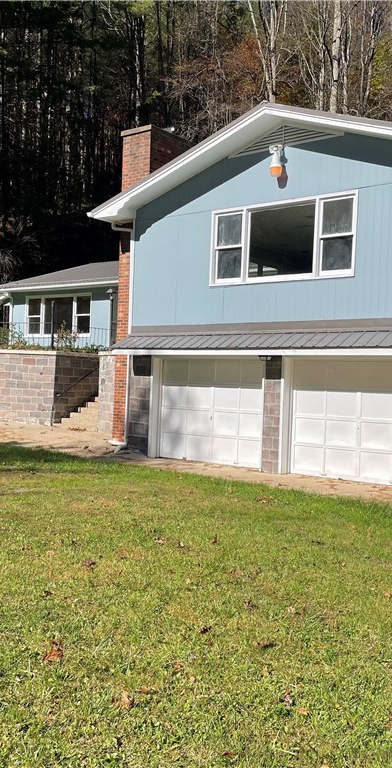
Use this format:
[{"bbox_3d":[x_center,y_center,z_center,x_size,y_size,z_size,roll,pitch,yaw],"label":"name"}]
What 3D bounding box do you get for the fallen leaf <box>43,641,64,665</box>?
[{"bbox_3d":[-0.825,1.554,4.450,0.120,0.065,0.130,2,0,-10],"label":"fallen leaf"}]

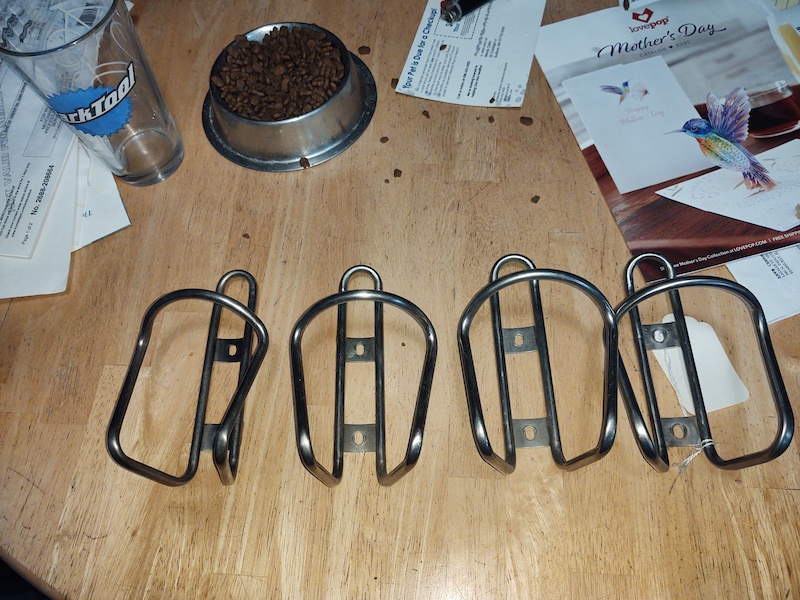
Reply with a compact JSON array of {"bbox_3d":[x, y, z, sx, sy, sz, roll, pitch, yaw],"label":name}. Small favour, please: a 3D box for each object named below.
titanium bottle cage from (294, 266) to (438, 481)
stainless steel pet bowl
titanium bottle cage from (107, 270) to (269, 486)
[{"bbox_3d":[-0.024,0.033,0.386,0.090,0.084,0.152,1,65,-4],"label":"titanium bottle cage"},{"bbox_3d":[-0.096,-0.179,0.523,0.151,0.040,0.151,-2,63,4],"label":"stainless steel pet bowl"},{"bbox_3d":[-0.122,0.034,0.393,0.090,0.084,0.152,-1,62,8],"label":"titanium bottle cage"}]

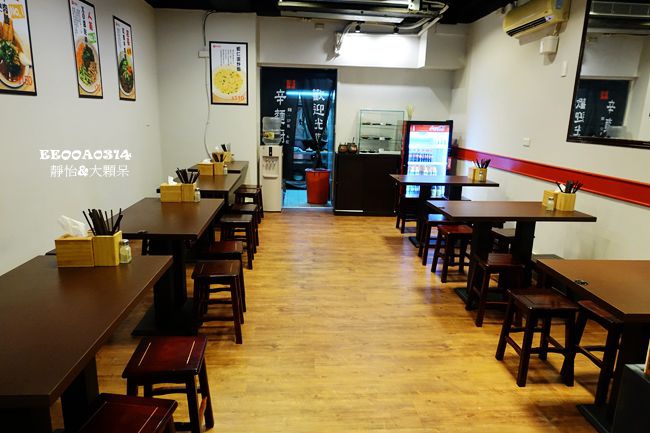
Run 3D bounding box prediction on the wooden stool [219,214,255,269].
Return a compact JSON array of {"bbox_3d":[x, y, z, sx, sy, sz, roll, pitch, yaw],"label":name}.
[{"bbox_3d":[-0.823,0.238,4.117,0.300,0.452,0.300,0,13,-4],"label":"wooden stool"}]

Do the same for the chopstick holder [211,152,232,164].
[{"bbox_3d":[-1.396,-0.802,5.954,0.250,0.132,0.120,0,13,-4],"label":"chopstick holder"}]

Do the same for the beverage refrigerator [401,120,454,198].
[{"bbox_3d":[1.428,-0.722,6.495,0.665,1.400,0.600,1,13,-4],"label":"beverage refrigerator"}]

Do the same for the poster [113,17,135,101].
[{"bbox_3d":[-2.179,-1.692,4.725,0.025,0.820,0.495,0,13,-4],"label":"poster"}]

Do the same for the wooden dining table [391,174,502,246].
[{"bbox_3d":[1.293,-0.051,4.926,1.050,0.744,0.605,0,13,-4],"label":"wooden dining table"}]

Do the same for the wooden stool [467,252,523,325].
[{"bbox_3d":[1.206,0.518,3.118,0.300,0.452,0.300,0,13,-4],"label":"wooden stool"}]

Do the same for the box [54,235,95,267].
[{"bbox_3d":[-1.088,0.146,1.929,0.152,0.122,0.115,1,13,-5],"label":"box"}]

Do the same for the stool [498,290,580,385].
[{"bbox_3d":[1.212,0.686,2.490,0.320,0.450,0.320,1,13,-5],"label":"stool"}]

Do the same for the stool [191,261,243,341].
[{"bbox_3d":[-0.686,0.550,2.845,0.320,0.450,0.320,1,13,-5],"label":"stool"}]

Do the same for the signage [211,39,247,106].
[{"bbox_3d":[-1.323,-1.970,6.002,0.520,0.828,0.025,0,13,-4],"label":"signage"}]

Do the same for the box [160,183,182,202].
[{"bbox_3d":[-1.161,-0.180,3.325,0.152,0.123,0.130,0,13,-4],"label":"box"}]

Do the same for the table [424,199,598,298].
[{"bbox_3d":[1.416,0.309,3.479,1.090,0.750,0.600,1,13,-5],"label":"table"}]

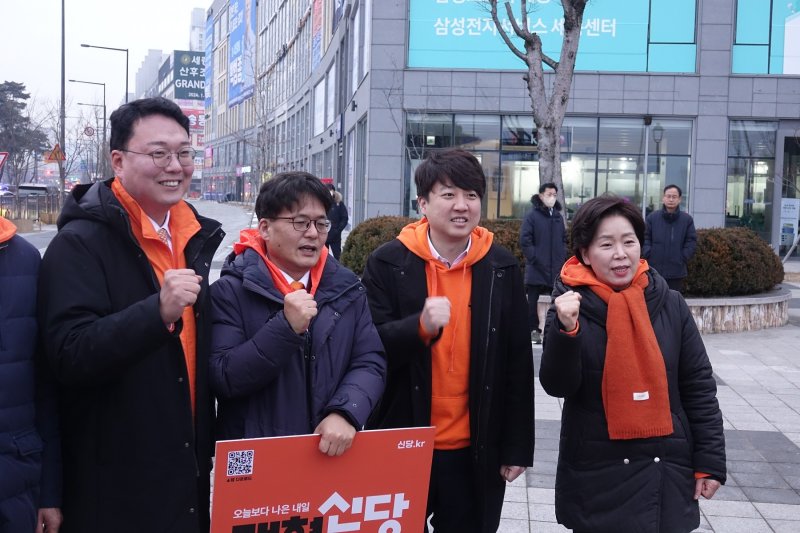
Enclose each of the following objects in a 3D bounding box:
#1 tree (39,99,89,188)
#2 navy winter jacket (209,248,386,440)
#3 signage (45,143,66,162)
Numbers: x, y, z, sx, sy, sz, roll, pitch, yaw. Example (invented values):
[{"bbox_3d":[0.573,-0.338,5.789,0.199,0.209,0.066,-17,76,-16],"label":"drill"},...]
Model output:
[{"bbox_3d":[-15.730,-5.040,50.000,2.600,5.600,2.500,1,4,-14],"label":"tree"},{"bbox_3d":[-0.282,0.330,2.840,0.520,0.770,0.400,0,4,-19],"label":"navy winter jacket"},{"bbox_3d":[-17.394,-5.747,54.000,0.920,0.840,0.060,1,4,-13],"label":"signage"}]

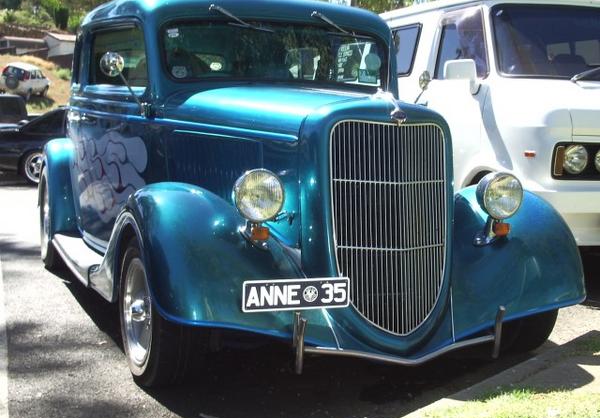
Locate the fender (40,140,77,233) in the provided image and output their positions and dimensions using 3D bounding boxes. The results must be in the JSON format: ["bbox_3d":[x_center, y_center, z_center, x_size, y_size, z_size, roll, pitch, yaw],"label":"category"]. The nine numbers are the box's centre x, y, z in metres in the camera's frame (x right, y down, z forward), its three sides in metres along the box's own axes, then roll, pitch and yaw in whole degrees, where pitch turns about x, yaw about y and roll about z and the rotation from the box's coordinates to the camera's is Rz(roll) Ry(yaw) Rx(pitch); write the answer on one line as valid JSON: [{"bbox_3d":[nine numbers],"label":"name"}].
[{"bbox_3d":[-1.555,-0.162,6.089,0.316,0.632,1.173,-1,5,-22],"label":"fender"}]

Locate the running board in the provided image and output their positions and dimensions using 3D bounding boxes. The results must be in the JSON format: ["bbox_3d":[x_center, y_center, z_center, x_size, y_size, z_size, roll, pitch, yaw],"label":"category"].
[{"bbox_3d":[-1.064,0.242,4.724,0.235,0.082,1.581,-1,5,-22],"label":"running board"}]

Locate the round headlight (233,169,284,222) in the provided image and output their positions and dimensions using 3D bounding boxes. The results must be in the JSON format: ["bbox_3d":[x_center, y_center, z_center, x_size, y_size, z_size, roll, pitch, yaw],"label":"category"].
[{"bbox_3d":[-0.159,-0.049,3.255,0.192,0.192,0.148,-1,5,-22],"label":"round headlight"}]

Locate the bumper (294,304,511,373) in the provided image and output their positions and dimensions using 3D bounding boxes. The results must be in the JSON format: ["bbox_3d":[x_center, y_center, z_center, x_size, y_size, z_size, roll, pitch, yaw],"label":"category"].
[{"bbox_3d":[0.375,0.463,3.258,0.816,0.204,0.143,-1,5,-22],"label":"bumper"}]

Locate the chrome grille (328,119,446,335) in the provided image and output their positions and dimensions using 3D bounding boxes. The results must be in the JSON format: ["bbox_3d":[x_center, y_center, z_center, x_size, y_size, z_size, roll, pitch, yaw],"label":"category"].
[{"bbox_3d":[0.341,0.067,3.333,0.479,0.755,0.173,-1,5,-22],"label":"chrome grille"}]

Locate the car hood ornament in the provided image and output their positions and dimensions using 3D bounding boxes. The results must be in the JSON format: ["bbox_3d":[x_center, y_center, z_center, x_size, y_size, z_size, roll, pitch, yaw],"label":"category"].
[{"bbox_3d":[0.314,-0.366,3.389,0.071,0.138,0.219,-1,5,-22],"label":"car hood ornament"}]

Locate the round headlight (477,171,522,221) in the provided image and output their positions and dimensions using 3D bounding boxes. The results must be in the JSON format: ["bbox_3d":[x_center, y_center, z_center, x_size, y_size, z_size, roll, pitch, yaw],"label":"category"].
[{"bbox_3d":[0.752,-0.058,3.624,0.192,0.192,0.148,-1,5,-22],"label":"round headlight"}]

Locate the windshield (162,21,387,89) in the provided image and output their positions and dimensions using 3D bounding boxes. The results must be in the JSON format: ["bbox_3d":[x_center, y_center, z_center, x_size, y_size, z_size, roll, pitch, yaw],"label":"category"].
[{"bbox_3d":[-0.091,-0.708,4.378,1.122,0.286,0.133,-1,5,-22],"label":"windshield"}]

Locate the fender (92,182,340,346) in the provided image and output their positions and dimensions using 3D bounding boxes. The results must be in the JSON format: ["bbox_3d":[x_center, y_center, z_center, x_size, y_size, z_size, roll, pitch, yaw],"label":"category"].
[{"bbox_3d":[-0.368,0.143,3.589,0.673,0.546,1.163,-1,5,-22],"label":"fender"}]

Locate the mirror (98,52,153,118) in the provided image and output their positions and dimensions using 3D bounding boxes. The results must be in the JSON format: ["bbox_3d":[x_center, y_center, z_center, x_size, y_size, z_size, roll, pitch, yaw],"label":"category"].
[{"bbox_3d":[-0.758,-0.544,4.061,0.235,0.286,0.102,-1,5,-22],"label":"mirror"}]

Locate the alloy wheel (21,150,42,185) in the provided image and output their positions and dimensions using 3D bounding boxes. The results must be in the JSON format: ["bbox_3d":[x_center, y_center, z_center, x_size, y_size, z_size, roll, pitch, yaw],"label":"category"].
[{"bbox_3d":[-3.807,-0.589,13.600,0.440,0.440,0.200,2,5,12],"label":"alloy wheel"}]

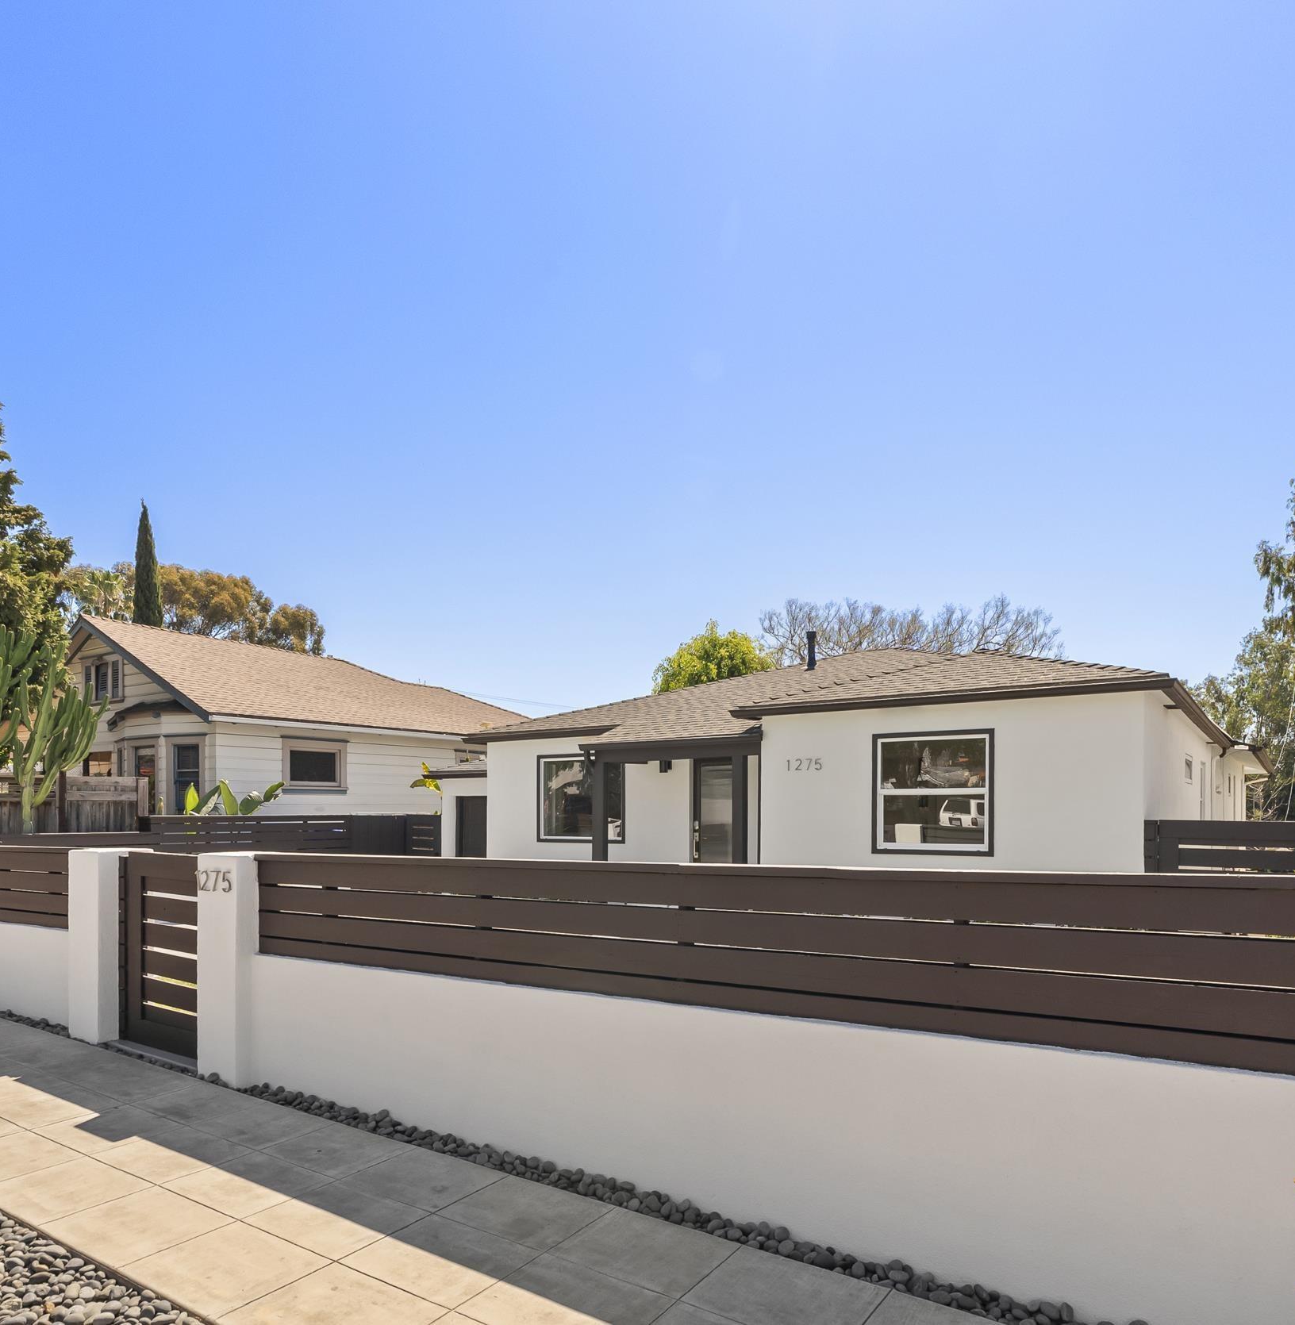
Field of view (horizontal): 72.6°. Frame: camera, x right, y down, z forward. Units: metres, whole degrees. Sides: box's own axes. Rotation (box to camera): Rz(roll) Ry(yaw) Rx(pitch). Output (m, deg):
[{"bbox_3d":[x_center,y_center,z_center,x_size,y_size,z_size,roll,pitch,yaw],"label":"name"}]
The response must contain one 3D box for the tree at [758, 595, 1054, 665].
[{"bbox_3d":[8.690,2.190,29.000,10.000,8.800,9.400,0,-3,0],"label":"tree"}]

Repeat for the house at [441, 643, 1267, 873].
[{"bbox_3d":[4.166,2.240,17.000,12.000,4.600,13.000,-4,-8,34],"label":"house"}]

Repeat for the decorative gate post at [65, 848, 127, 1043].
[{"bbox_3d":[-4.018,2.110,6.639,0.420,1.400,0.410,-4,-8,33],"label":"decorative gate post"}]

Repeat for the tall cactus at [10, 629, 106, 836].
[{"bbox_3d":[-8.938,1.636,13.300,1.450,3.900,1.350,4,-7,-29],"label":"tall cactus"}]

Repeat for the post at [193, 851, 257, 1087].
[{"bbox_3d":[-2.515,1.910,5.557,0.420,1.400,0.410,-4,-8,33],"label":"post"}]

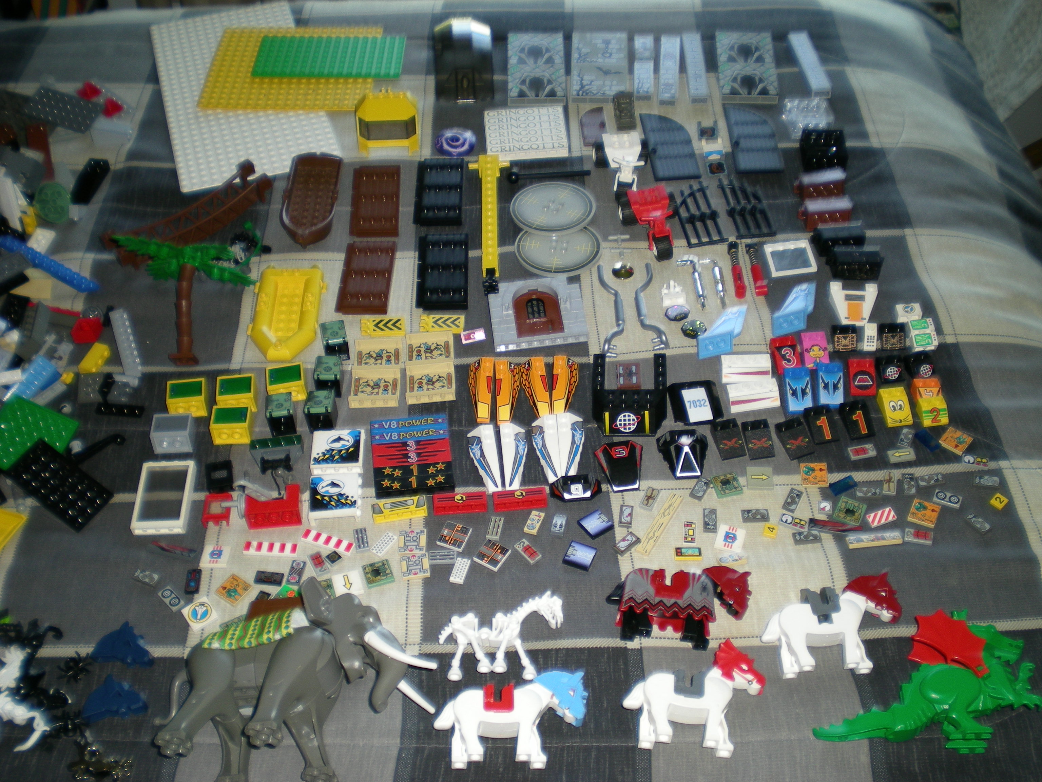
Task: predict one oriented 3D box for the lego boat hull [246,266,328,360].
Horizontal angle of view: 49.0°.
[{"bbox_3d":[-0.163,-0.055,0.800,0.049,0.015,0.090,-2,49,-1],"label":"lego boat hull"}]

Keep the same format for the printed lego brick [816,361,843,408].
[{"bbox_3d":[0.204,-0.004,0.753,0.016,0.011,0.032,3,49,3],"label":"printed lego brick"}]

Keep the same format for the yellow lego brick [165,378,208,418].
[{"bbox_3d":[-0.220,0.005,0.756,0.024,0.016,0.019,-7,49,-4],"label":"yellow lego brick"}]

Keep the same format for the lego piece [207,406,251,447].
[{"bbox_3d":[-0.187,0.022,0.741,0.024,0.016,0.021,-2,45,-5],"label":"lego piece"}]

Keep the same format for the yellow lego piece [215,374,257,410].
[{"bbox_3d":[-0.187,0.003,0.756,0.024,0.016,0.019,-7,49,-3],"label":"yellow lego piece"}]

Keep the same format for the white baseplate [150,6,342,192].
[{"bbox_3d":[-0.243,-0.261,0.988,0.128,0.004,0.256,-14,50,-10],"label":"white baseplate"}]

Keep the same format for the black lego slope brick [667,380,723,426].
[{"bbox_3d":[0.115,0.007,0.745,0.033,0.011,0.030,-4,49,-3],"label":"black lego slope brick"}]

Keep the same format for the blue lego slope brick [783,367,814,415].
[{"bbox_3d":[0.183,-0.001,0.752,0.016,0.011,0.032,-1,47,3],"label":"blue lego slope brick"}]

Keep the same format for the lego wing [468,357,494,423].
[{"bbox_3d":[-0.026,0.000,0.751,0.017,0.011,0.048,0,49,3],"label":"lego wing"}]

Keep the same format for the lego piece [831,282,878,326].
[{"bbox_3d":[0.234,-0.061,0.802,0.032,0.011,0.032,4,49,4],"label":"lego piece"}]

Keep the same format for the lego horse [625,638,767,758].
[{"bbox_3d":[0.092,0.159,0.609,0.075,0.017,0.064,4,49,4],"label":"lego horse"}]

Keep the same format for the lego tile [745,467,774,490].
[{"bbox_3d":[0.148,0.054,0.707,0.016,0.003,0.016,2,46,5],"label":"lego tile"}]

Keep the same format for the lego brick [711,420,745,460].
[{"bbox_3d":[0.133,0.030,0.731,0.016,0.011,0.024,-10,50,-8],"label":"lego brick"}]

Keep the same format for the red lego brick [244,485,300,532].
[{"bbox_3d":[-0.150,0.071,0.696,0.032,0.016,0.019,-5,50,-4],"label":"red lego brick"}]

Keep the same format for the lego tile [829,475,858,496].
[{"bbox_3d":[0.196,0.057,0.693,0.016,0.003,0.008,-20,51,-15],"label":"lego tile"}]

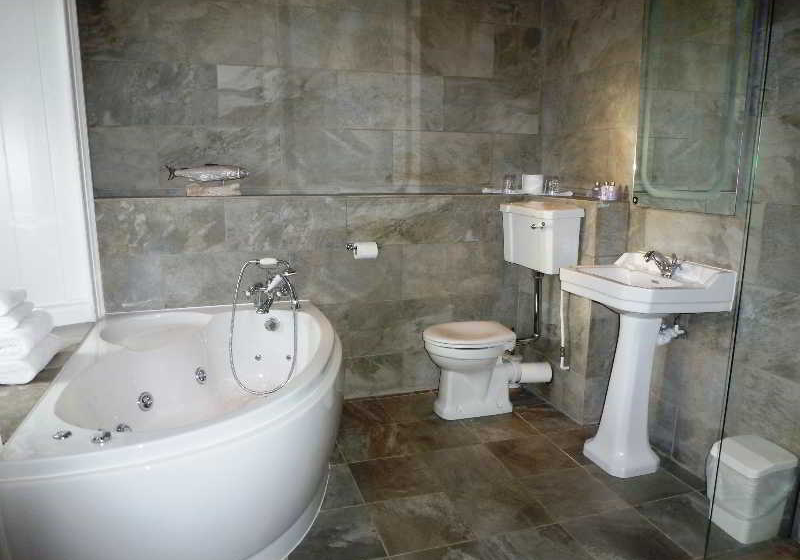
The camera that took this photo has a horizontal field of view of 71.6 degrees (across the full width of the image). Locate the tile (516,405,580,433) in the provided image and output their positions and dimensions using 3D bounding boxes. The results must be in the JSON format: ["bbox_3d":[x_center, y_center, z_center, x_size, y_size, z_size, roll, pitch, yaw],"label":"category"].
[{"bbox_3d":[0.757,0.705,2.778,0.245,0.015,0.300,-3,10,-16],"label":"tile"}]

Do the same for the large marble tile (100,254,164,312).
[{"bbox_3d":[-1.262,0.033,2.618,0.255,0.302,0.012,-3,10,-16],"label":"large marble tile"}]

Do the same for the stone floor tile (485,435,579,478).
[{"bbox_3d":[0.571,0.770,2.417,0.305,0.015,0.302,-3,10,-16],"label":"stone floor tile"}]

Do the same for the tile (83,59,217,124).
[{"bbox_3d":[-1.198,-0.896,2.686,0.606,0.302,0.012,-3,10,-16],"label":"tile"}]

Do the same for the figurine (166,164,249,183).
[{"bbox_3d":[-0.939,-0.522,2.717,0.381,0.084,0.050,-3,10,-16],"label":"figurine"}]

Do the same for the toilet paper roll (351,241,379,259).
[{"bbox_3d":[-0.171,-0.153,2.837,0.113,0.090,0.090,-3,10,-16],"label":"toilet paper roll"}]

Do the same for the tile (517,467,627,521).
[{"bbox_3d":[0.655,0.821,2.126,0.308,0.015,0.302,-3,10,-16],"label":"tile"}]

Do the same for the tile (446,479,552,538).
[{"bbox_3d":[0.358,0.838,2.040,0.303,0.015,0.302,-3,10,-16],"label":"tile"}]

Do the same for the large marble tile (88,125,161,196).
[{"bbox_3d":[-1.334,-0.591,2.695,0.309,0.300,0.012,-3,10,-16],"label":"large marble tile"}]

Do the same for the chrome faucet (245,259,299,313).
[{"bbox_3d":[-0.625,0.027,2.698,0.240,0.250,0.190,-3,11,-17],"label":"chrome faucet"}]

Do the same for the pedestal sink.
[{"bbox_3d":[0.951,0.341,2.284,0.405,0.850,0.570,-3,11,-17],"label":"pedestal sink"}]

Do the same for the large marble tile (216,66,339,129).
[{"bbox_3d":[-0.617,-0.929,2.853,0.605,0.302,0.012,-3,10,-16],"label":"large marble tile"}]

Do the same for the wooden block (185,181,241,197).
[{"bbox_3d":[-0.918,-0.447,2.717,0.258,0.072,0.085,-3,10,-16],"label":"wooden block"}]

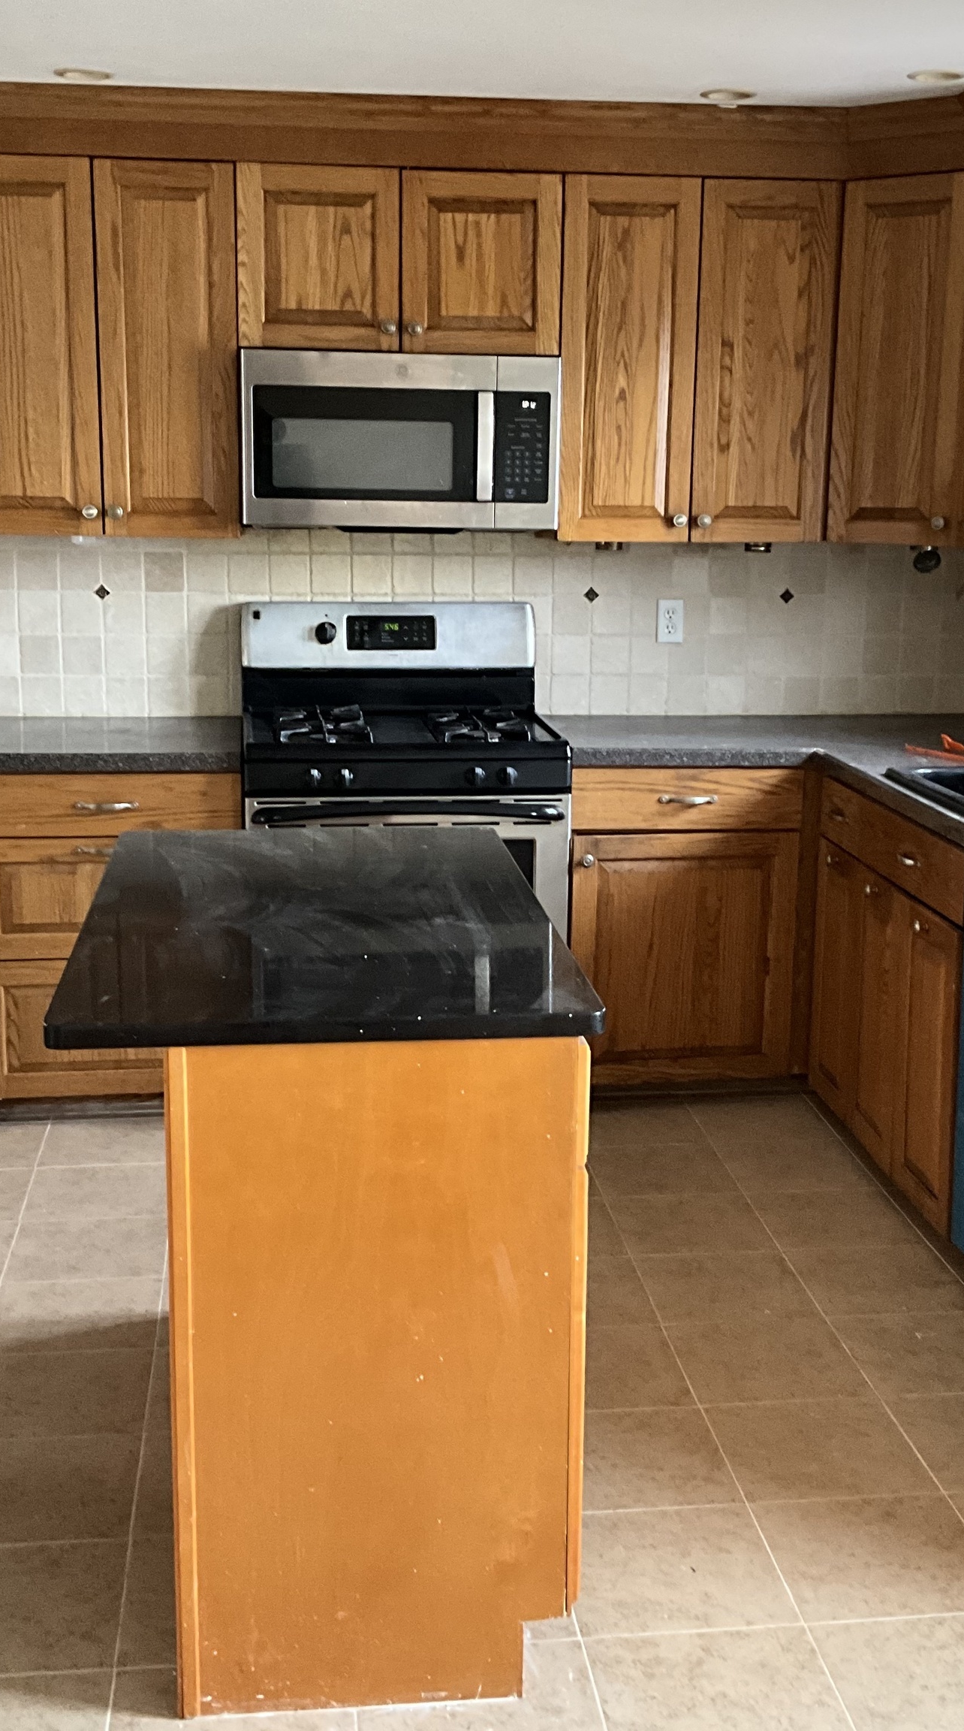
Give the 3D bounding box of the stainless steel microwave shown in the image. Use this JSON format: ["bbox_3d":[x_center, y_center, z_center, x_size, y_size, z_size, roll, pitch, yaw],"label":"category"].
[{"bbox_3d":[-0.209,-1.052,4.798,0.760,0.415,0.390,-1,12,-6],"label":"stainless steel microwave"}]

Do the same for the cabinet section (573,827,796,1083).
[{"bbox_3d":[0.462,0.172,4.987,0.555,0.624,0.550,-1,12,-6],"label":"cabinet section"}]

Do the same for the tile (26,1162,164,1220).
[{"bbox_3d":[-0.821,0.708,4.162,0.305,0.010,0.305,-1,12,-6],"label":"tile"}]

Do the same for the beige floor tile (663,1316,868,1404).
[{"bbox_3d":[0.516,0.893,3.465,0.310,0.010,0.310,-1,12,-6],"label":"beige floor tile"}]

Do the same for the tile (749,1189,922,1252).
[{"bbox_3d":[0.744,0.744,4.032,0.305,0.010,0.305,-1,12,-6],"label":"tile"}]

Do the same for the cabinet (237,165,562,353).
[{"bbox_3d":[-0.207,-1.466,4.743,0.767,0.417,0.326,-1,12,-6],"label":"cabinet"}]

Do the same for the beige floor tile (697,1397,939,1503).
[{"bbox_3d":[0.538,0.934,3.083,0.305,0.010,0.305,-1,12,-6],"label":"beige floor tile"}]

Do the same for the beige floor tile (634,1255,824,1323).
[{"bbox_3d":[0.472,0.813,3.699,0.305,0.010,0.305,-1,12,-6],"label":"beige floor tile"}]

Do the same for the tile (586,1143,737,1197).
[{"bbox_3d":[0.412,0.698,4.381,0.310,0.010,0.310,-1,12,-6],"label":"tile"}]

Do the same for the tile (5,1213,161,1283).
[{"bbox_3d":[-0.802,0.786,3.939,0.310,0.010,0.310,-1,12,-6],"label":"tile"}]

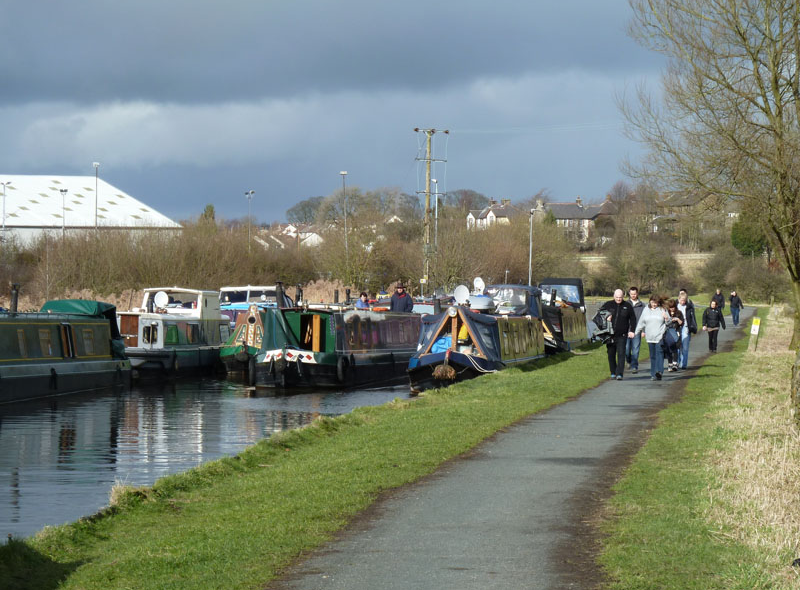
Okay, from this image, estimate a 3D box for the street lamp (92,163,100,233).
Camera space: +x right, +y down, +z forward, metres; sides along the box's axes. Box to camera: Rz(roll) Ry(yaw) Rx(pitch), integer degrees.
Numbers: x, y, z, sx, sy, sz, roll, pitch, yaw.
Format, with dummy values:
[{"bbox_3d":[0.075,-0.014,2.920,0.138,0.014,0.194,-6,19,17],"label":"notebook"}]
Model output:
[{"bbox_3d":[-19.200,-3.400,200.000,0.500,10.000,0.450,0,0,0],"label":"street lamp"}]

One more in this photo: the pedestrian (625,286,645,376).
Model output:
[{"bbox_3d":[4.836,0.732,65.300,0.540,1.780,0.480,0,0,6],"label":"pedestrian"}]

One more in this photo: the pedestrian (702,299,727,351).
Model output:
[{"bbox_3d":[8.840,0.885,89.000,0.630,1.480,0.420,0,0,9],"label":"pedestrian"}]

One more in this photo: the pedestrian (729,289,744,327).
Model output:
[{"bbox_3d":[15.966,0.673,150.000,0.620,1.680,0.450,0,0,9],"label":"pedestrian"}]

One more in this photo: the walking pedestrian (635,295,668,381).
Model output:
[{"bbox_3d":[4.840,0.840,61.000,0.620,1.670,0.450,0,0,5],"label":"walking pedestrian"}]

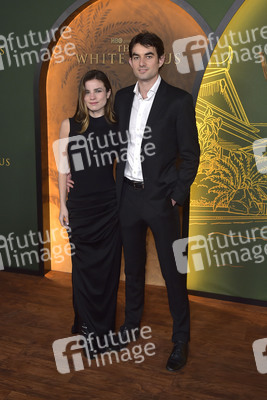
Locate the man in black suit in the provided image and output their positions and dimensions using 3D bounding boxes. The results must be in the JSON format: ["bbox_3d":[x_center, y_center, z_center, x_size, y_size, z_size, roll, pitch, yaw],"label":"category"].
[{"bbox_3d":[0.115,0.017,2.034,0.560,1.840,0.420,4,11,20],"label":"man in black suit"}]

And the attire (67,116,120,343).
[{"bbox_3d":[-0.220,0.194,2.126,0.370,1.350,0.290,-1,10,-5],"label":"attire"}]

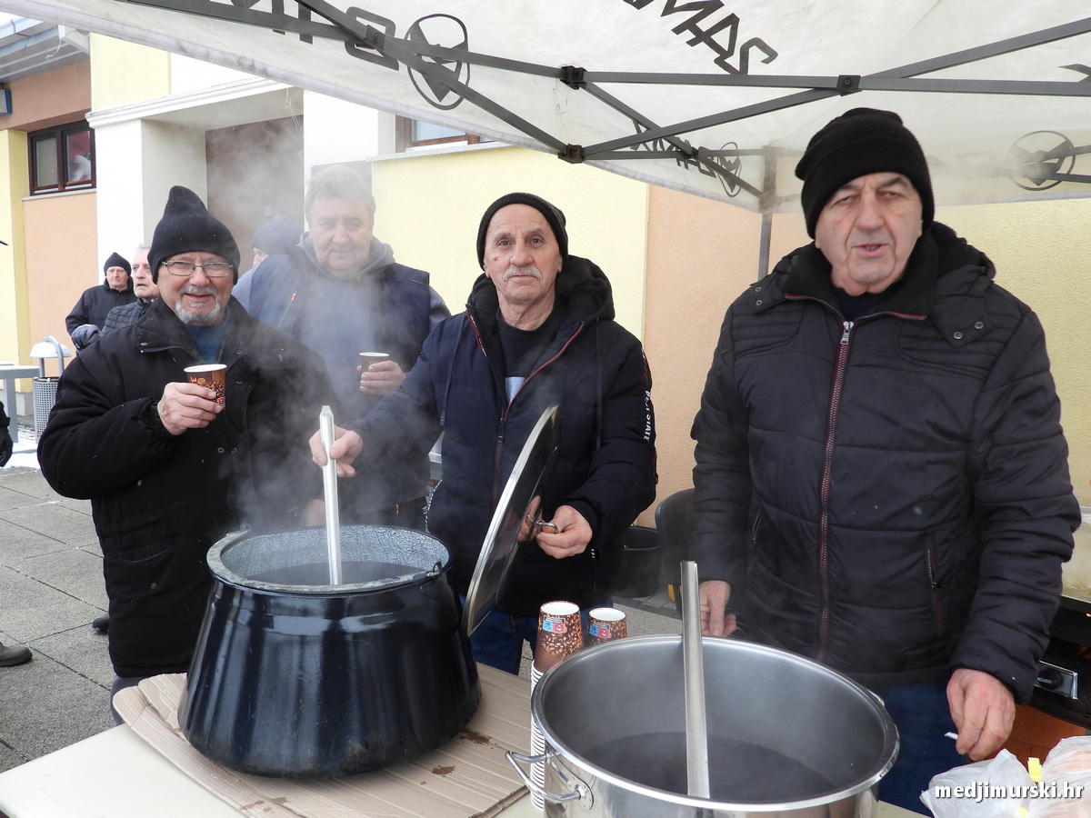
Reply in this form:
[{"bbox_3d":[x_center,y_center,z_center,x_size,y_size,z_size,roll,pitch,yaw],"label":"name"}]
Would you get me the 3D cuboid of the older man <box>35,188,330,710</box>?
[{"bbox_3d":[-0.740,0.372,1.754,0.630,1.660,0.480,-2,7,-30],"label":"older man"}]

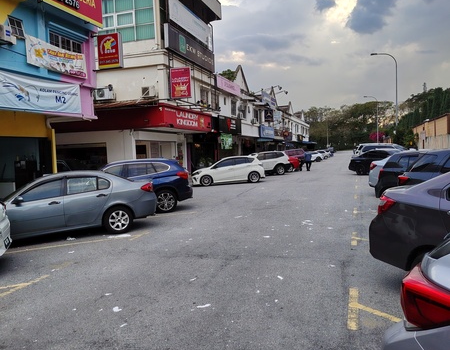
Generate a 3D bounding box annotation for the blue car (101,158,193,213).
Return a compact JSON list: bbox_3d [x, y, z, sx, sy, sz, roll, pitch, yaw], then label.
[{"bbox_3d":[-3.323,0.373,12.439,4.450,1.600,1.820,-4,4,-27],"label":"blue car"}]

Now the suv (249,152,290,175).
[{"bbox_3d":[2.311,-0.799,29.090,4.500,1.670,1.800,-4,4,-26],"label":"suv"}]

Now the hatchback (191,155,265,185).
[{"bbox_3d":[0.004,-0.295,21.896,3.900,1.500,1.735,-4,3,-21],"label":"hatchback"}]

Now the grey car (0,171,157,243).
[{"bbox_3d":[-3.853,0.646,9.362,4.480,1.440,1.730,-4,4,-29],"label":"grey car"}]

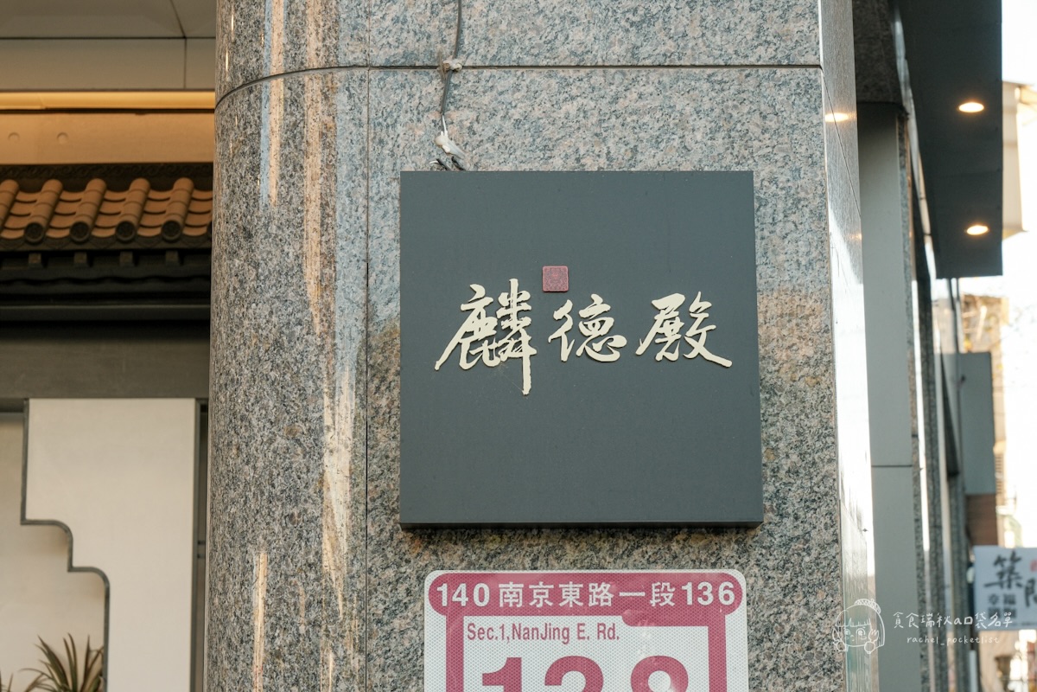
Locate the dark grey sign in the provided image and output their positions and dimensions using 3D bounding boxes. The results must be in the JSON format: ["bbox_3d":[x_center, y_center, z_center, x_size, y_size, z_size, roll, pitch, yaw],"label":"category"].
[{"bbox_3d":[0.075,0.004,2.576,0.446,0.444,0.073,0,-11,-1],"label":"dark grey sign"}]

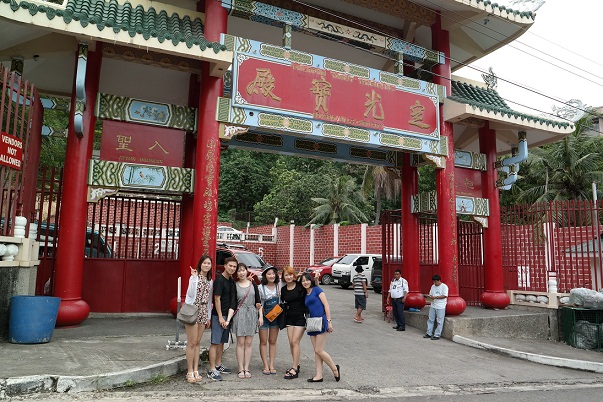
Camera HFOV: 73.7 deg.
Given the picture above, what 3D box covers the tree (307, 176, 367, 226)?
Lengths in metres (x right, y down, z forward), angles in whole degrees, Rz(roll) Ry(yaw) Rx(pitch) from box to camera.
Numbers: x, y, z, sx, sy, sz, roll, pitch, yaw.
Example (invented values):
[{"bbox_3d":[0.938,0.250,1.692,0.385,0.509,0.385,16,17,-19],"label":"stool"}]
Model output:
[{"bbox_3d":[2.982,0.000,33.300,5.200,4.600,4.800,1,-7,0],"label":"tree"}]

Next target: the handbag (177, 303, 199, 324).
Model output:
[{"bbox_3d":[-1.529,1.529,5.417,0.250,0.230,0.100,10,-8,16],"label":"handbag"}]

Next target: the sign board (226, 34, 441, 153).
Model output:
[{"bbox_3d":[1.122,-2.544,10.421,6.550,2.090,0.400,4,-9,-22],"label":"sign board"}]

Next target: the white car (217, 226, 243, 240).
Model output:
[{"bbox_3d":[-7.900,3.269,39.700,4.350,1.470,1.700,7,-9,-42],"label":"white car"}]

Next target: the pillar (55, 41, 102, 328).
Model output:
[{"bbox_3d":[-4.750,-0.498,8.634,0.820,6.125,0.820,4,-8,-23],"label":"pillar"}]

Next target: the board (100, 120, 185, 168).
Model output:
[{"bbox_3d":[-3.626,-1.271,9.258,1.750,0.900,0.130,4,-9,-22],"label":"board"}]

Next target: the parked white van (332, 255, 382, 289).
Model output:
[{"bbox_3d":[4.151,4.397,24.954,4.700,1.980,1.700,7,-10,-37],"label":"parked white van"}]

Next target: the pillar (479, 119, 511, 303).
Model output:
[{"bbox_3d":[6.047,0.359,12.784,0.820,5.910,0.820,4,-8,-23],"label":"pillar"}]

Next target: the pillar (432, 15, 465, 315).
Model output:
[{"bbox_3d":[4.151,-1.340,11.681,0.860,9.000,0.860,4,-9,-22],"label":"pillar"}]

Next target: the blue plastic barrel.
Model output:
[{"bbox_3d":[-4.493,2.006,6.806,0.730,0.710,0.730,6,-9,-30],"label":"blue plastic barrel"}]

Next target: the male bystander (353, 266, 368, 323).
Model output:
[{"bbox_3d":[1.751,2.703,11.804,0.500,1.650,0.380,-2,-8,25],"label":"male bystander"}]

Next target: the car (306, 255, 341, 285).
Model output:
[{"bbox_3d":[2.224,4.516,26.158,4.350,1.660,1.740,6,-9,-34],"label":"car"}]

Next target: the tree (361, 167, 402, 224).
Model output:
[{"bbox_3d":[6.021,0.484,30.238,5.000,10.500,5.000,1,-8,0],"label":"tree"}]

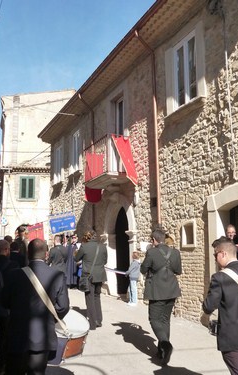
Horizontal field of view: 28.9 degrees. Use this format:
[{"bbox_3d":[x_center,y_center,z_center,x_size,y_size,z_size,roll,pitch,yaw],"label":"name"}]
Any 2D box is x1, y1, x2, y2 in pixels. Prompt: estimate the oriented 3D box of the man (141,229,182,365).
[{"bbox_3d":[0.557,1.425,6.181,0.550,1.730,0.480,2,-7,-18],"label":"man"}]

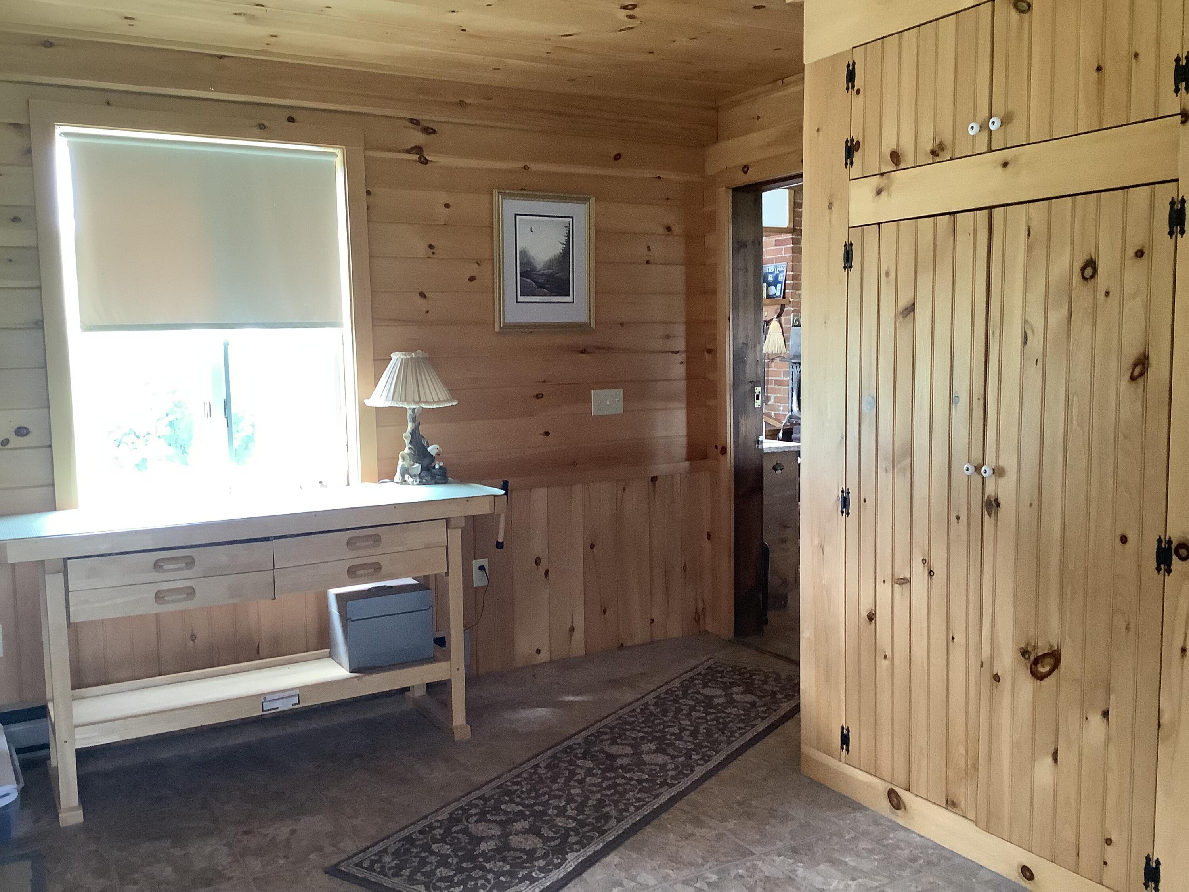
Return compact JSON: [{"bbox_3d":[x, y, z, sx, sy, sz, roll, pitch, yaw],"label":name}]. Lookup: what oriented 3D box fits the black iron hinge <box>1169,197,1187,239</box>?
[{"bbox_3d":[1.242,-0.486,2.269,0.010,0.087,0.037,-4,6,-30],"label":"black iron hinge"}]

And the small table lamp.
[{"bbox_3d":[-0.701,-0.107,4.098,0.345,0.512,0.345,-4,6,-30],"label":"small table lamp"}]

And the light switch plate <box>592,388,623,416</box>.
[{"bbox_3d":[0.060,-0.198,4.809,0.162,0.114,0.012,-4,6,-30],"label":"light switch plate"}]

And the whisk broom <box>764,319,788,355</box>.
[{"bbox_3d":[1.400,-0.855,8.270,0.060,0.280,0.220,-4,6,-30],"label":"whisk broom"}]

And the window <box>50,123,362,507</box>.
[{"bbox_3d":[-1.409,-0.463,3.979,1.015,1.344,0.120,-4,6,-30],"label":"window"}]

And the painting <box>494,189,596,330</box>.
[{"bbox_3d":[-0.213,-0.793,4.588,0.468,0.582,0.025,-4,6,-30],"label":"painting"}]

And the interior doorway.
[{"bbox_3d":[0.909,-0.096,4.582,0.160,2.079,0.800,-4,6,-30],"label":"interior doorway"}]

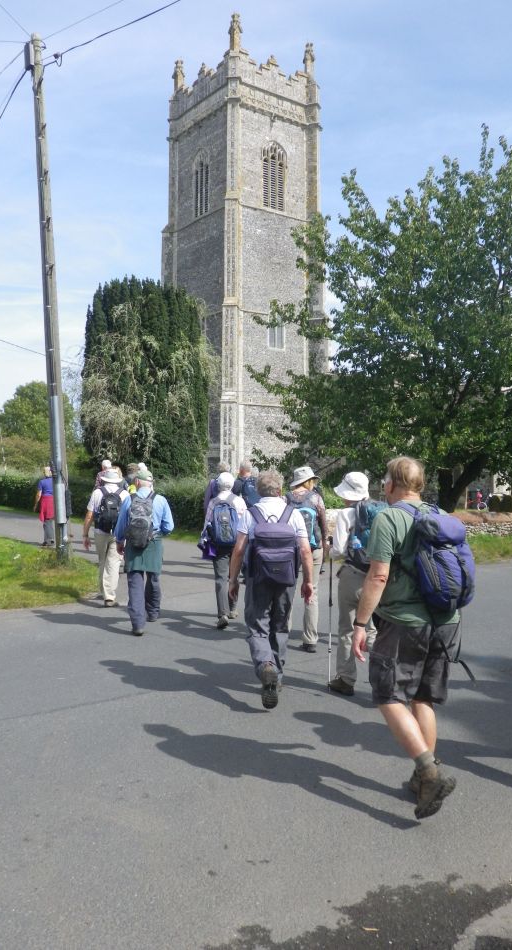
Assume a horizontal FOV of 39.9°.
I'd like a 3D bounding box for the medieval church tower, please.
[{"bbox_3d":[-0.950,-14.800,51.500,8.500,30.500,8.500,-1,2,-41],"label":"medieval church tower"}]

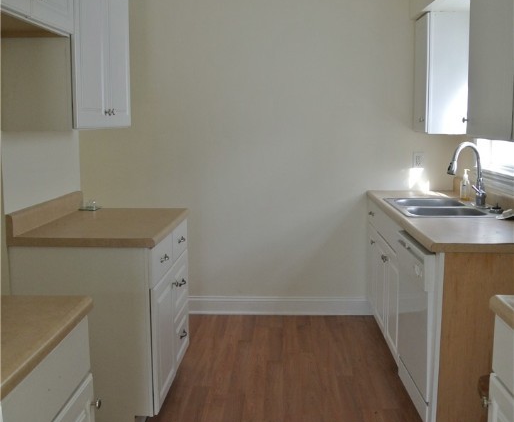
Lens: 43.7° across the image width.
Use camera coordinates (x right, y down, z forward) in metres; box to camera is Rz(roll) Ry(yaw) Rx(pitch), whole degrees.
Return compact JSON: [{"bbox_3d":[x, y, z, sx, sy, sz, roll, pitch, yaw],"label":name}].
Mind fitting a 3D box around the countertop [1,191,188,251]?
[{"bbox_3d":[-0.740,0.027,3.239,0.647,0.143,0.965,0,8,3],"label":"countertop"}]

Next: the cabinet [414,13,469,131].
[{"bbox_3d":[1.250,-0.898,4.224,0.329,0.757,0.410,0,8,3],"label":"cabinet"}]

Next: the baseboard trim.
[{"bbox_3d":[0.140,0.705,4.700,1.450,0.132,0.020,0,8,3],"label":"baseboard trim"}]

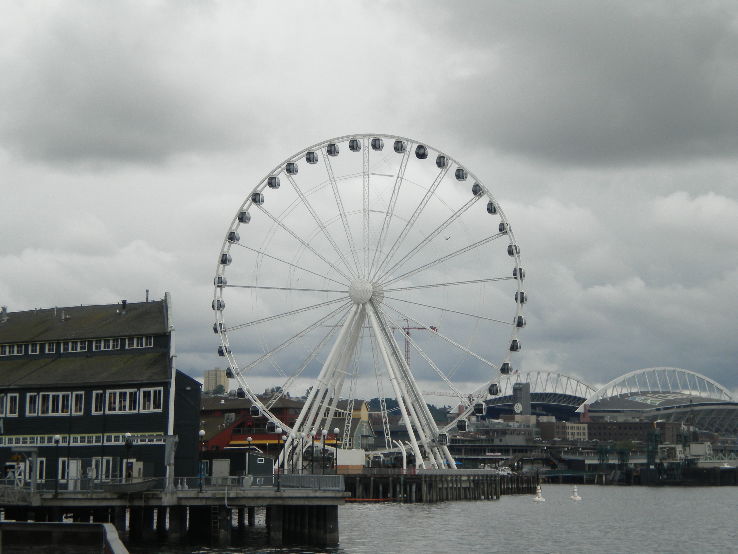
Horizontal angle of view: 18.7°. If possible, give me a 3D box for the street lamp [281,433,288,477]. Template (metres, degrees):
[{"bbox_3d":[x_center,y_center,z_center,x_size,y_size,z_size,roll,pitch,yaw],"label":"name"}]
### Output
[{"bbox_3d":[-7.190,15.711,191.000,0.420,4.370,0.420,-3,-5,30],"label":"street lamp"}]

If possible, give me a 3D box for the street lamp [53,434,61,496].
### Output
[{"bbox_3d":[-22.425,13.596,161.000,0.420,4.400,0.420,-3,-5,30],"label":"street lamp"}]

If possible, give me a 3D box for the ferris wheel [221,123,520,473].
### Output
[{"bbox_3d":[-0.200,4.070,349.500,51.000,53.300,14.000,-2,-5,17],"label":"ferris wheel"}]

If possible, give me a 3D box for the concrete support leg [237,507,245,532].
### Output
[{"bbox_3d":[-10.835,20.194,190.000,0.580,2.600,0.580,-3,-5,30],"label":"concrete support leg"}]

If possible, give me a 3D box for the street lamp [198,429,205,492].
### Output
[{"bbox_3d":[-11.573,12.771,155.000,0.420,4.350,0.420,-3,-5,30],"label":"street lamp"}]

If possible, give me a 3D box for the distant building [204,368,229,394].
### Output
[{"bbox_3d":[-210.146,145.358,3100.000,31.000,37.500,17.000,-5,-6,41],"label":"distant building"}]

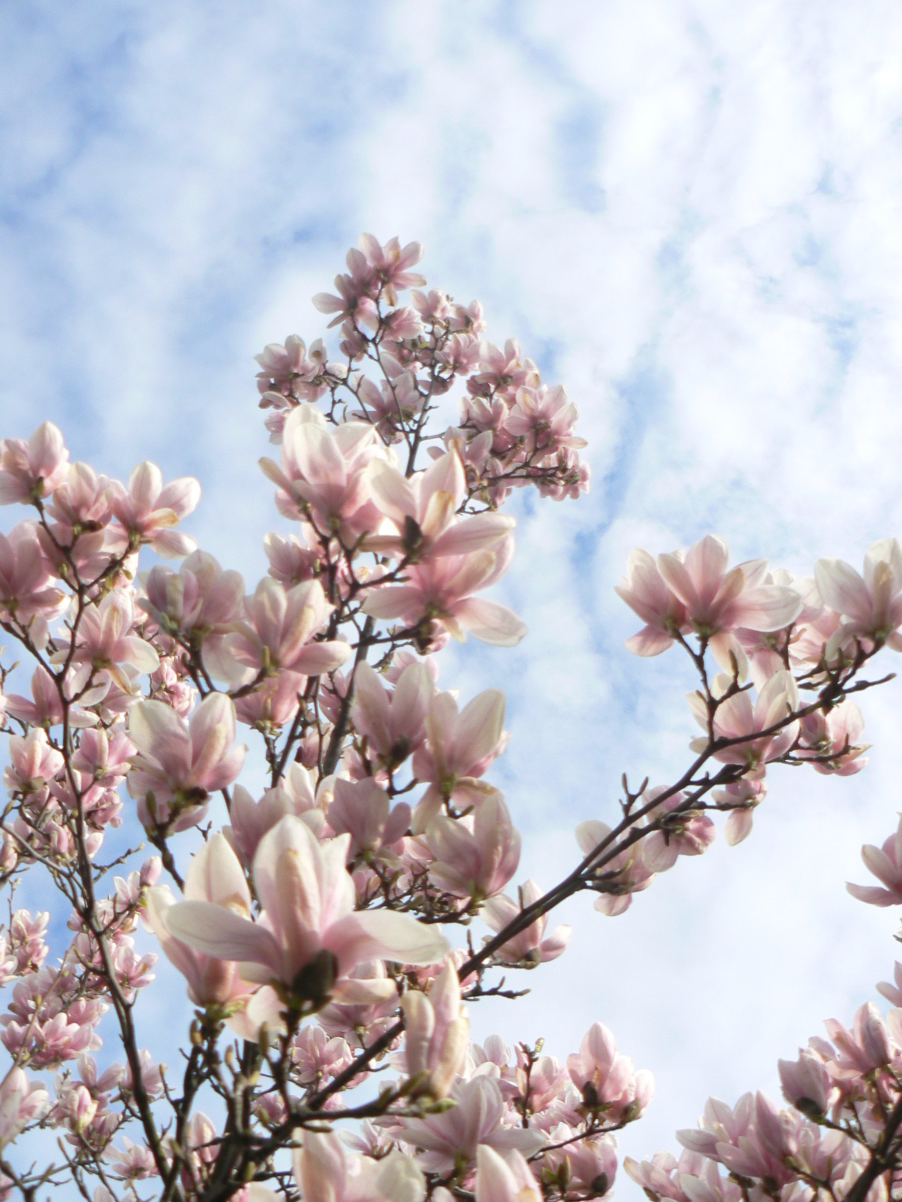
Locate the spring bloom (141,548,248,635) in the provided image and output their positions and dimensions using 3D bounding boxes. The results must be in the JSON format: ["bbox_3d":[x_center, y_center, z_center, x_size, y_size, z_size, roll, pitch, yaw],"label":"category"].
[{"bbox_3d":[-0.304,-0.001,1.469,0.120,0.090,0.120,5,-26,-12],"label":"spring bloom"}]

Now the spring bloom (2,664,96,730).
[{"bbox_3d":[-0.561,0.135,1.750,0.128,0.083,0.121,8,-35,-17],"label":"spring bloom"}]

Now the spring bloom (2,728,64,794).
[{"bbox_3d":[-0.647,0.254,1.942,0.095,0.090,0.095,0,-32,-18],"label":"spring bloom"}]

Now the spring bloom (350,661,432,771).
[{"bbox_3d":[-0.057,0.117,1.234,0.085,0.100,0.085,-5,-25,-3],"label":"spring bloom"}]

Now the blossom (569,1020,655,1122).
[{"bbox_3d":[0.187,0.565,1.482,0.105,0.100,0.105,5,-45,9],"label":"blossom"}]

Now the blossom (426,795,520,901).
[{"bbox_3d":[0.022,0.257,1.278,0.095,0.100,0.095,0,-31,1],"label":"blossom"}]

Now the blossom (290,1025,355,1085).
[{"bbox_3d":[-0.226,0.801,2.200,0.111,0.109,0.105,3,-33,-5],"label":"blossom"}]

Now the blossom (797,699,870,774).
[{"bbox_3d":[0.416,0.148,1.360,0.080,0.075,0.080,0,-32,0],"label":"blossom"}]

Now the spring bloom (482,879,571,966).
[{"bbox_3d":[0.090,0.386,1.500,0.107,0.088,0.100,0,-32,0],"label":"spring bloom"}]

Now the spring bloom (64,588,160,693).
[{"bbox_3d":[-0.426,0.060,1.570,0.130,0.105,0.130,5,-43,-15],"label":"spring bloom"}]

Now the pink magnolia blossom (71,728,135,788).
[{"bbox_3d":[-0.640,0.288,2.300,0.117,0.085,0.110,0,-32,0],"label":"pink magnolia blossom"}]

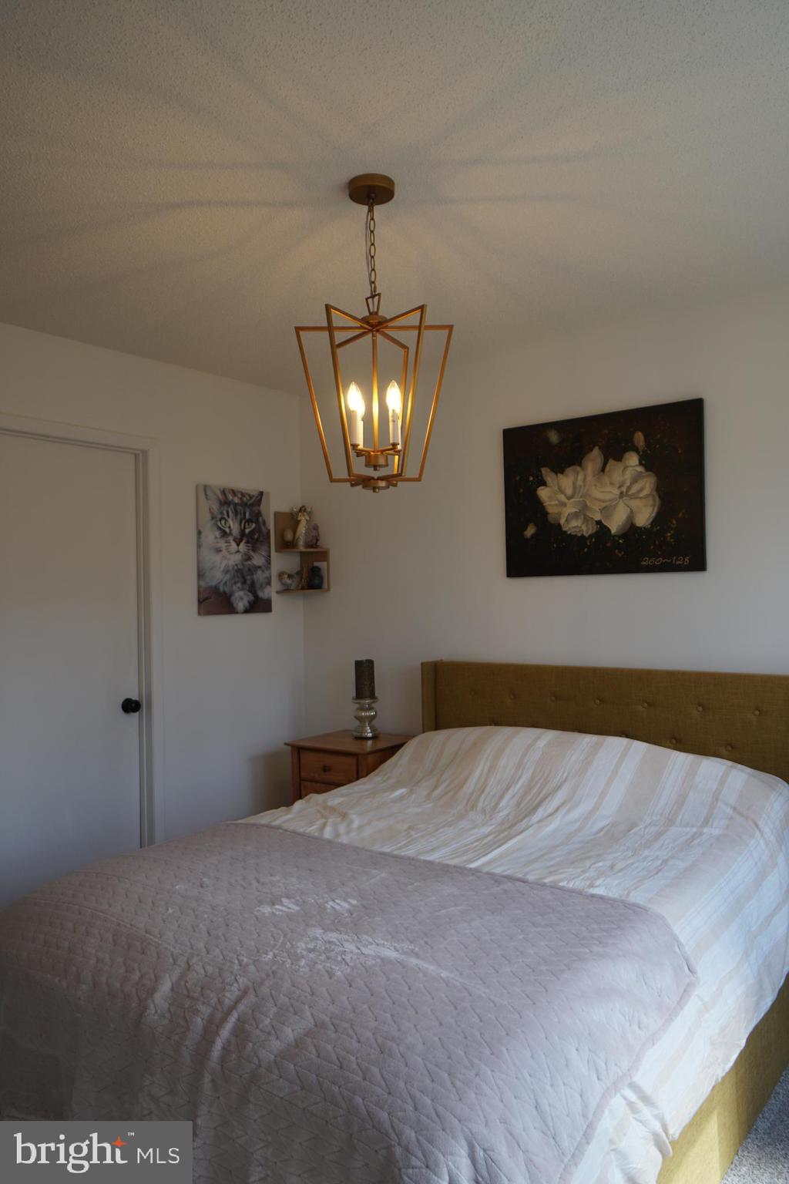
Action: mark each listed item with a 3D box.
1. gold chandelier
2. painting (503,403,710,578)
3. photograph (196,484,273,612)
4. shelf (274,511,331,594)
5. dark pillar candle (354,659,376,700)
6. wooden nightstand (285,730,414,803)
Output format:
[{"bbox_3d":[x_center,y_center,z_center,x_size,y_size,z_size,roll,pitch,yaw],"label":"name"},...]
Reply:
[{"bbox_3d":[-0.052,-0.648,2.106,0.414,0.789,0.389,-1,0,0],"label":"gold chandelier"},{"bbox_3d":[0.806,-0.384,3.258,0.834,0.631,0.030,-1,0,39],"label":"painting"},{"bbox_3d":[-0.755,-0.195,3.938,0.025,0.603,0.444,-1,0,39],"label":"photograph"},{"bbox_3d":[-0.473,-0.201,4.227,0.271,0.409,0.151,-1,0,-6],"label":"shelf"},{"bbox_3d":[-0.136,0.412,3.872,0.089,0.183,0.089,-1,0,0],"label":"dark pillar candle"},{"bbox_3d":[-0.164,1.045,3.737,0.474,0.728,0.437,-1,0,39],"label":"wooden nightstand"}]

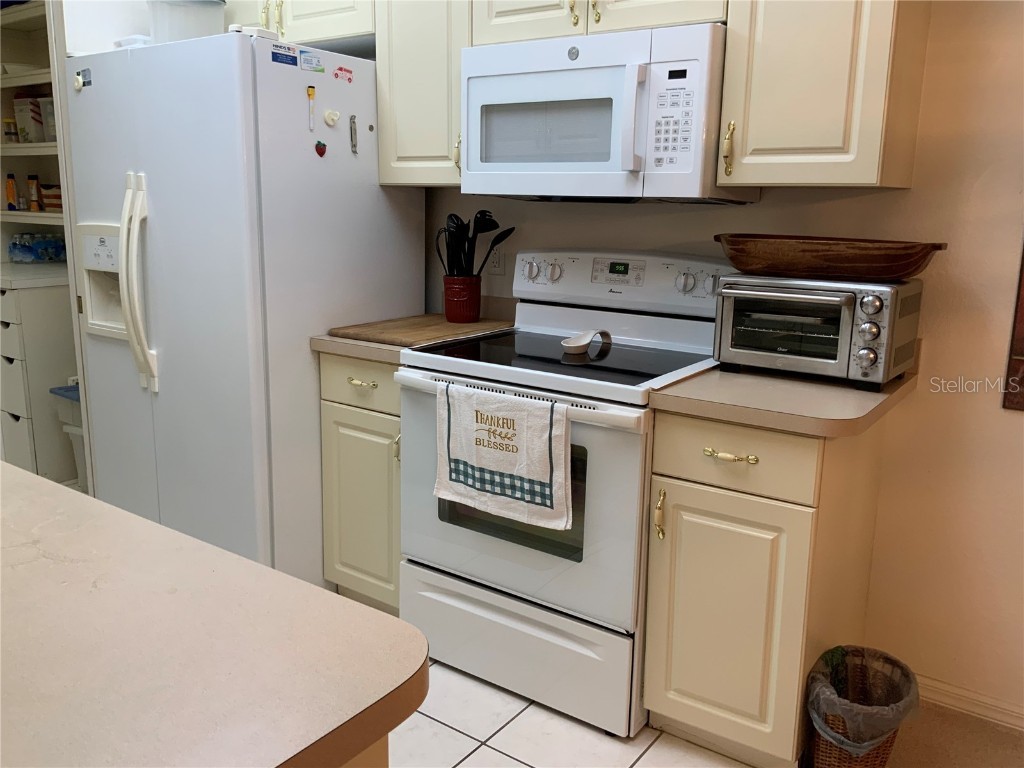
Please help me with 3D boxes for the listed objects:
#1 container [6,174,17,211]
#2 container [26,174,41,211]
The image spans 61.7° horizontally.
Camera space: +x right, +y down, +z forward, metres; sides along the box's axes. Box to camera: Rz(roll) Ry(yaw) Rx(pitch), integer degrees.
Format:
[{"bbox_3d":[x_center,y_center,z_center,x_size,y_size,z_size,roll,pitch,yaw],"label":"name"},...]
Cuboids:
[{"bbox_3d":[-2.703,-1.031,4.622,0.052,0.190,0.052,9,15,34],"label":"container"},{"bbox_3d":[-2.500,-0.993,4.475,0.060,0.185,0.060,9,15,34],"label":"container"}]

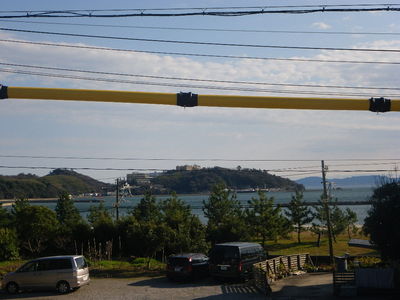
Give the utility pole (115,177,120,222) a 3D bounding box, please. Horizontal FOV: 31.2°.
[{"bbox_3d":[-11.197,7.284,97.807,0.400,6.782,0.300,-1,-3,0],"label":"utility pole"}]

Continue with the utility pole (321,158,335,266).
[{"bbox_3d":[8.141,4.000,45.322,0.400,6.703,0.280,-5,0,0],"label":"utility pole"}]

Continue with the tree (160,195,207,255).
[{"bbox_3d":[-1.377,5.650,54.754,3.354,4.795,3.354,-1,-3,0],"label":"tree"}]

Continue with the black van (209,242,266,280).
[{"bbox_3d":[2.409,6.195,40.229,1.790,1.920,4.720,-3,-4,25],"label":"black van"}]

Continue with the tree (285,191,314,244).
[{"bbox_3d":[9.003,6.077,65.268,2.728,4.765,2.728,-1,-3,0],"label":"tree"}]

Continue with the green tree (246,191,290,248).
[{"bbox_3d":[5.581,5.799,59.826,3.583,4.824,3.583,-1,-3,0],"label":"green tree"}]

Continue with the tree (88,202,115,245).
[{"bbox_3d":[-8.530,6.561,61.888,2.156,4.045,2.156,-1,-3,0],"label":"tree"}]

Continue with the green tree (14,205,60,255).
[{"bbox_3d":[-12.743,6.302,56.134,3.597,4.059,3.597,-1,-3,0],"label":"green tree"}]

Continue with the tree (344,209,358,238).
[{"bbox_3d":[14.389,7.070,68.475,1.337,2.954,1.337,-1,-3,0],"label":"tree"}]

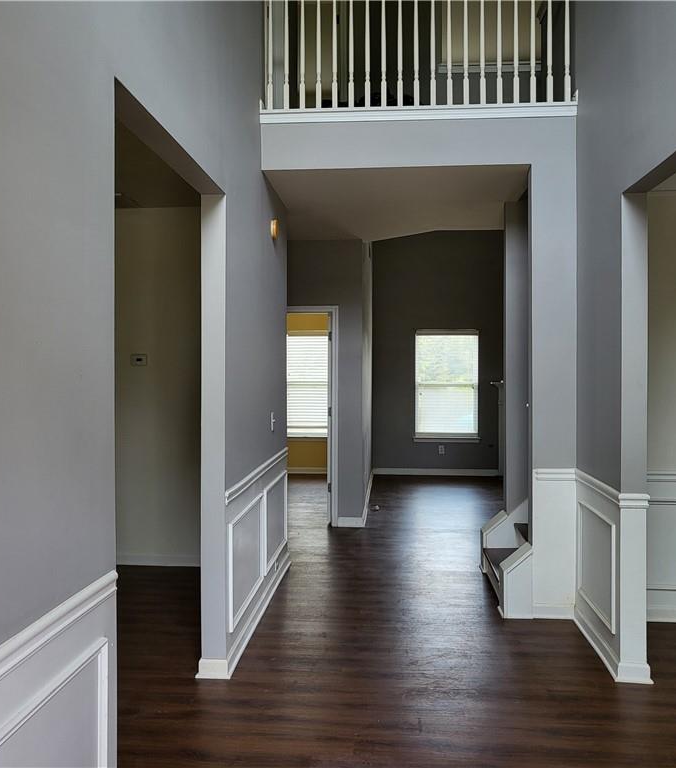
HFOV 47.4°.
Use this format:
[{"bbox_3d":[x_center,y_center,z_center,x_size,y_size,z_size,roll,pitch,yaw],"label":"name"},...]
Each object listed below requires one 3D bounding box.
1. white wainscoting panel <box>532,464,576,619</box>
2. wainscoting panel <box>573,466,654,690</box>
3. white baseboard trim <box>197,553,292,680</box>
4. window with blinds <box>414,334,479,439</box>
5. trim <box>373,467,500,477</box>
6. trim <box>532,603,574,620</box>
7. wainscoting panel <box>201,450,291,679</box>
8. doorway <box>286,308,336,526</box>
[{"bbox_3d":[1.272,0.941,4.532,0.255,0.884,0.035,0,1,4],"label":"white wainscoting panel"},{"bbox_3d":[1.413,0.947,4.042,0.161,0.884,0.943,0,1,4],"label":"wainscoting panel"},{"bbox_3d":[-0.506,1.339,4.772,0.163,0.085,2.280,0,1,4],"label":"white baseboard trim"},{"bbox_3d":[1.555,0.003,10.985,0.908,1.535,0.090,0,1,4],"label":"window with blinds"},{"bbox_3d":[1.403,1.263,10.971,1.770,0.097,0.022,0,1,4],"label":"trim"},{"bbox_3d":[1.269,1.339,4.528,0.251,0.088,0.023,0,1,4],"label":"trim"},{"bbox_3d":[-0.502,0.940,4.748,0.144,0.884,2.217,0,1,4],"label":"wainscoting panel"},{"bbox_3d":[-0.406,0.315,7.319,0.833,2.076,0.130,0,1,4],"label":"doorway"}]

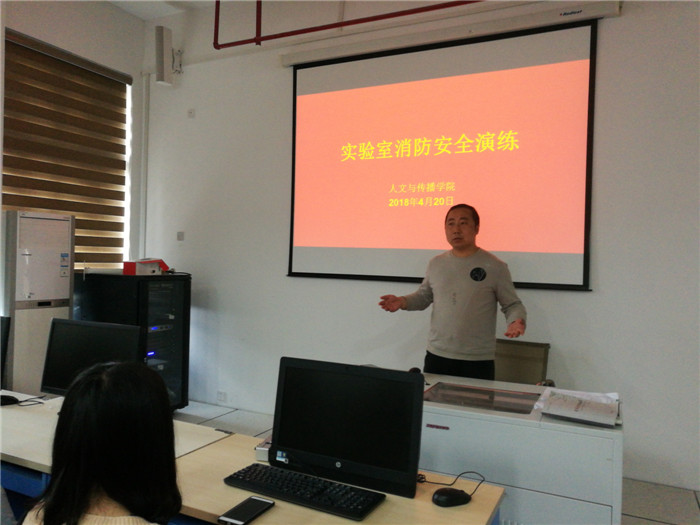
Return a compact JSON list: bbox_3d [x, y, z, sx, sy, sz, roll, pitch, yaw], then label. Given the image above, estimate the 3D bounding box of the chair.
[{"bbox_3d":[0.815,0.947,3.040,0.560,0.970,0.600,2,1,27],"label":"chair"}]

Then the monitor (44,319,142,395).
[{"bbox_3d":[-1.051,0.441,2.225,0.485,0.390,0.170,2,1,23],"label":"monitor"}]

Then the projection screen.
[{"bbox_3d":[0.560,-0.749,4.171,2.390,1.800,0.050,2,1,27],"label":"projection screen"}]

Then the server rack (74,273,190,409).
[{"bbox_3d":[-1.993,0.727,4.966,0.850,1.220,0.600,2,1,27],"label":"server rack"}]

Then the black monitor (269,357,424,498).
[{"bbox_3d":[-0.006,0.489,1.684,0.490,0.360,0.160,2,1,26],"label":"black monitor"}]

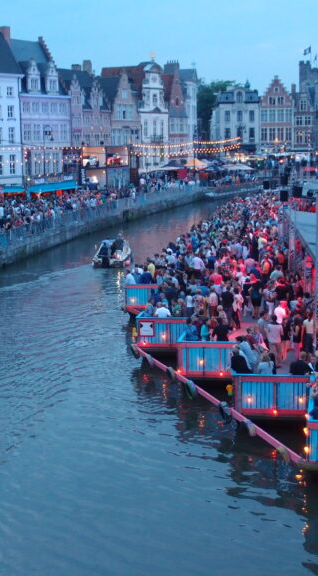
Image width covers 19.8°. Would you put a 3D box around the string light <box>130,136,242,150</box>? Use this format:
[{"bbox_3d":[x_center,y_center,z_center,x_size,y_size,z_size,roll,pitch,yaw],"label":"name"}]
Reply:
[{"bbox_3d":[5.369,-20.449,127.878,0.953,0.954,40.326,4,11,24],"label":"string light"}]

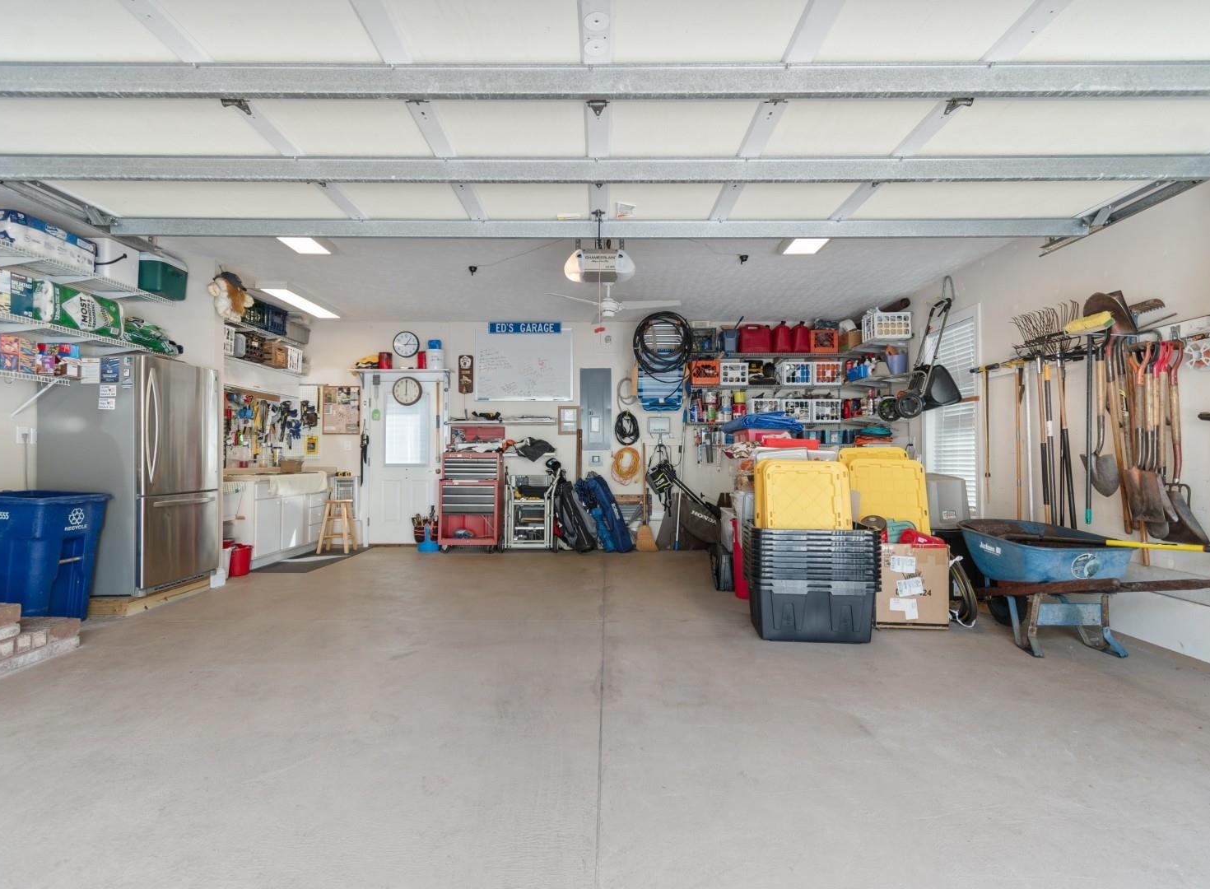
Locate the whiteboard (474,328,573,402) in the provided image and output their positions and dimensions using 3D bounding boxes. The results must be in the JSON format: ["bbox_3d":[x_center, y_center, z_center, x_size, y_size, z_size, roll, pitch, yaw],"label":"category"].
[{"bbox_3d":[-1.006,-0.980,6.913,1.220,0.905,0.040,0,-1,0],"label":"whiteboard"}]

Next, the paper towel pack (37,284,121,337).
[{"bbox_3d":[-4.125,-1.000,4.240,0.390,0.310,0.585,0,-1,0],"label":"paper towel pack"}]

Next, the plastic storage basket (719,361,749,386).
[{"bbox_3d":[1.578,-0.856,6.760,0.340,0.270,0.350,0,-1,0],"label":"plastic storage basket"}]

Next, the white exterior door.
[{"bbox_3d":[-2.482,0.234,6.930,0.915,2.030,0.045,0,-1,0],"label":"white exterior door"}]

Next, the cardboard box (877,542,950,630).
[{"bbox_3d":[2.070,0.957,3.910,0.490,0.570,0.420,0,-1,0],"label":"cardboard box"}]

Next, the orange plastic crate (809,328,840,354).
[{"bbox_3d":[2.679,-1.246,6.780,0.330,0.275,0.330,0,-1,0],"label":"orange plastic crate"}]

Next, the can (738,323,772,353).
[{"bbox_3d":[1.770,-1.249,6.690,0.395,0.335,0.240,0,-1,0],"label":"can"}]

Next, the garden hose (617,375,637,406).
[{"bbox_3d":[0.282,-0.660,6.904,0.280,0.360,0.060,0,-1,0],"label":"garden hose"}]

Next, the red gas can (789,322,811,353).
[{"bbox_3d":[2.318,-1.270,6.733,0.220,0.370,0.350,0,-1,0],"label":"red gas can"}]

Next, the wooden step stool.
[{"bbox_3d":[-3.260,0.994,6.750,0.370,0.620,0.360,0,-1,0],"label":"wooden step stool"}]

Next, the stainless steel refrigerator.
[{"bbox_3d":[-3.761,0.235,4.489,0.810,1.765,0.835,0,-1,0],"label":"stainless steel refrigerator"}]

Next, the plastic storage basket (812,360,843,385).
[{"bbox_3d":[2.713,-0.858,6.760,0.340,0.270,0.350,0,-1,0],"label":"plastic storage basket"}]

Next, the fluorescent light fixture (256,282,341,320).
[{"bbox_3d":[-3.218,-1.509,5.911,0.285,0.070,1.220,0,-1,0],"label":"fluorescent light fixture"}]

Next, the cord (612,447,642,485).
[{"bbox_3d":[0.267,0.267,6.930,0.360,0.480,0.090,0,-1,0],"label":"cord"}]

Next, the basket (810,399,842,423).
[{"bbox_3d":[2.610,-0.397,6.730,0.340,0.270,0.370,0,-1,0],"label":"basket"}]

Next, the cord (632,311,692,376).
[{"bbox_3d":[0.666,-1.174,6.450,0.690,0.740,0.180,0,-1,0],"label":"cord"}]

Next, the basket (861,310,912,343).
[{"bbox_3d":[2.962,-1.222,5.870,0.387,0.272,0.340,0,-1,0],"label":"basket"}]

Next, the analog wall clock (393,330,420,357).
[{"bbox_3d":[-2.481,-1.265,6.950,0.335,0.335,0.050,0,-1,0],"label":"analog wall clock"}]

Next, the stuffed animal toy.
[{"bbox_3d":[-3.388,-1.327,5.027,0.270,0.450,0.400,-1,-1,30],"label":"stuffed animal toy"}]

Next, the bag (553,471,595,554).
[{"bbox_3d":[-0.379,0.822,6.740,0.390,0.990,0.330,-21,-2,0],"label":"bag"}]

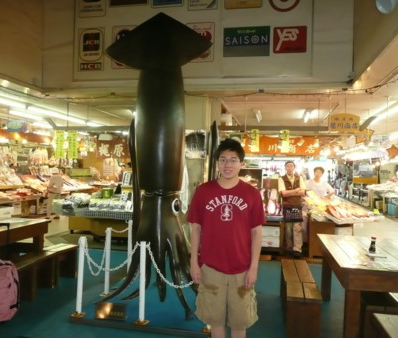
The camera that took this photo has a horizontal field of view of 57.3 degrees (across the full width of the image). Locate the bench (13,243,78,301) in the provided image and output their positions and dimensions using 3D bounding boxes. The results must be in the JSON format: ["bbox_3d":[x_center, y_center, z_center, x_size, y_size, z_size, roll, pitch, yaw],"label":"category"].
[{"bbox_3d":[-1.876,1.235,4.234,0.290,0.430,1.300,2,0,12],"label":"bench"}]

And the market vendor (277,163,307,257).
[{"bbox_3d":[1.638,0.710,6.382,0.480,1.660,0.330,2,0,12],"label":"market vendor"}]

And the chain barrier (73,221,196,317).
[{"bbox_3d":[-0.455,1.050,3.964,1.330,0.770,1.220,2,0,12],"label":"chain barrier"}]

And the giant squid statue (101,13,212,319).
[{"bbox_3d":[-0.410,-0.134,3.969,1.270,3.150,0.970,2,0,13],"label":"giant squid statue"}]

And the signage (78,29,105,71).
[{"bbox_3d":[-1.884,-2.100,6.400,0.485,0.755,0.030,2,0,12],"label":"signage"}]

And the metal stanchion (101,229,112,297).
[{"bbox_3d":[-1.035,1.041,4.100,0.120,0.745,0.120,2,0,12],"label":"metal stanchion"}]

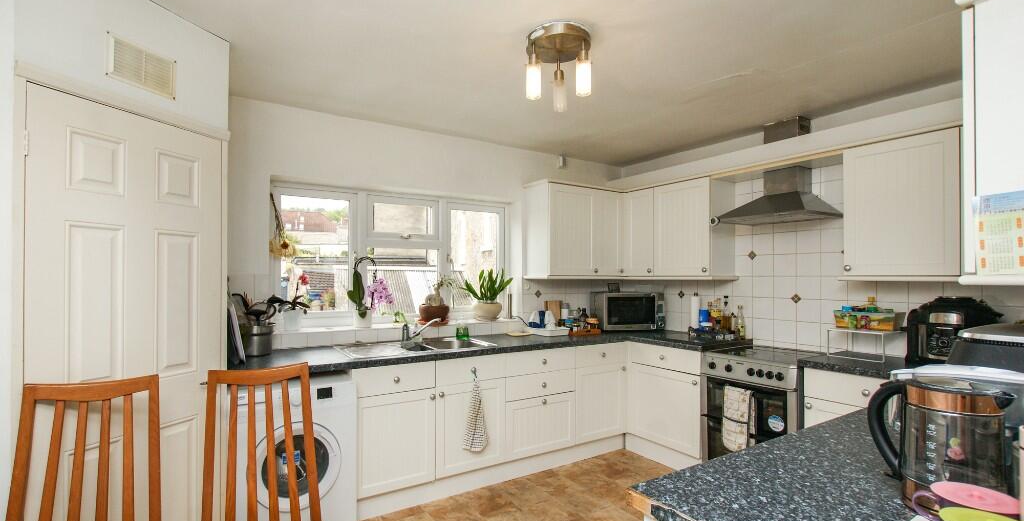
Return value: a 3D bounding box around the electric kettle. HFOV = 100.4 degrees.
[{"bbox_3d":[0.898,0.380,0.892,0.155,0.250,0.215,1,-2,-27],"label":"electric kettle"}]

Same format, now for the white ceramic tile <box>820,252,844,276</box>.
[{"bbox_3d":[2.055,0.025,2.718,0.010,0.150,0.148,1,-2,-35],"label":"white ceramic tile"}]

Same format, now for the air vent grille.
[{"bbox_3d":[-1.420,-0.740,1.643,0.015,0.158,0.235,-1,-2,21],"label":"air vent grille"}]

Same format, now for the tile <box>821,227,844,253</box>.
[{"bbox_3d":[2.033,-0.123,2.679,0.010,0.150,0.150,1,-1,-30],"label":"tile"}]

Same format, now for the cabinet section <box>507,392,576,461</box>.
[{"bbox_3d":[0.210,1.173,3.030,0.605,0.400,0.022,1,-2,-31],"label":"cabinet section"}]

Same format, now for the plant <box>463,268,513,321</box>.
[{"bbox_3d":[-0.205,0.285,3.560,0.370,0.420,0.330,1,-2,-32],"label":"plant"}]

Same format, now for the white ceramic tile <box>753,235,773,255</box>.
[{"bbox_3d":[1.821,-0.116,3.090,0.010,0.150,0.150,1,-2,-31],"label":"white ceramic tile"}]

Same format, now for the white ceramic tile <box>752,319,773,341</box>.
[{"bbox_3d":[1.808,0.496,3.065,0.010,0.150,0.148,1,-2,-35],"label":"white ceramic tile"}]

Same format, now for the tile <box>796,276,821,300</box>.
[{"bbox_3d":[1.957,0.187,2.811,0.010,0.150,0.150,1,-1,-30],"label":"tile"}]

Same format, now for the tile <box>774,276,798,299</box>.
[{"bbox_3d":[1.881,0.186,2.942,0.010,0.150,0.150,1,-1,-30],"label":"tile"}]

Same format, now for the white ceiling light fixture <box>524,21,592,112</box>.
[{"bbox_3d":[0.212,-0.859,1.940,0.285,0.285,0.285,0,-1,0],"label":"white ceiling light fixture"}]

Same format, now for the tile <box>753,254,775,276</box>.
[{"bbox_3d":[1.821,0.039,3.090,0.010,0.150,0.150,1,-2,-31],"label":"tile"}]

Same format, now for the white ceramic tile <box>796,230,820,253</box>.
[{"bbox_3d":[2.004,-0.124,2.880,0.010,0.150,0.150,1,-2,-31],"label":"white ceramic tile"}]

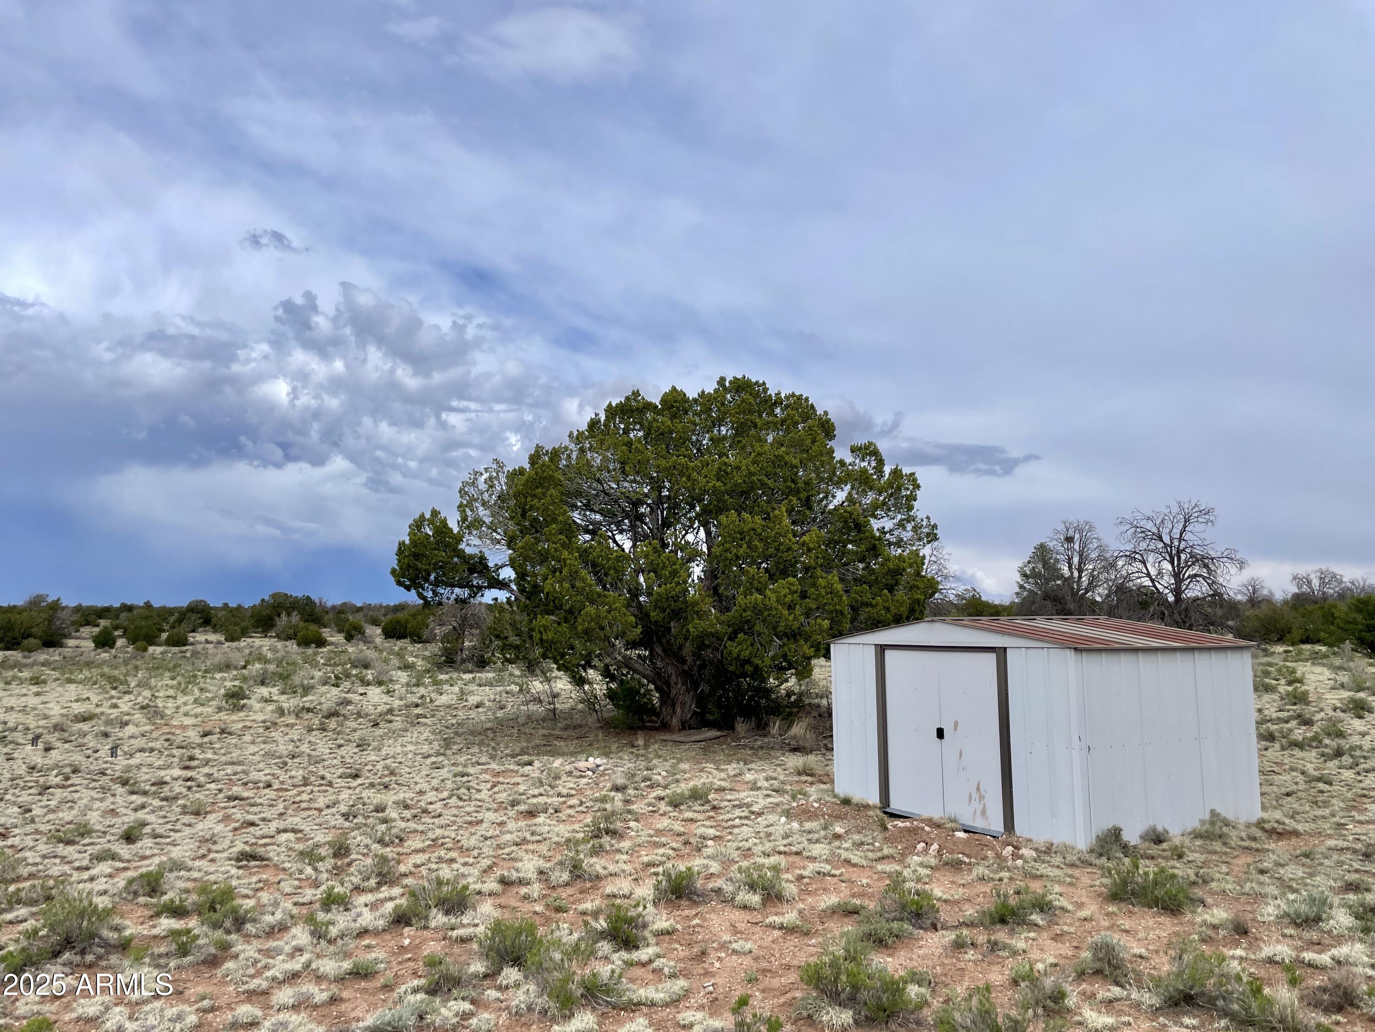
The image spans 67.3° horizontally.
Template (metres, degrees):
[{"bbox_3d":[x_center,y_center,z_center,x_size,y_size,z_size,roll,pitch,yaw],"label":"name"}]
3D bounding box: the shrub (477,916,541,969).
[{"bbox_3d":[-0.893,2.123,5.184,0.311,0.224,0.296,1,-6,-9],"label":"shrub"}]

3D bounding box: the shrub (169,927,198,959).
[{"bbox_3d":[-2.590,2.182,5.312,0.154,0.136,0.139,3,-7,-25],"label":"shrub"}]

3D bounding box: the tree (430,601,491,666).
[{"bbox_3d":[-8.360,4.348,38.000,2.162,2.411,1.946,1,-6,-12],"label":"tree"}]

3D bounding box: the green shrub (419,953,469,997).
[{"bbox_3d":[-1.112,2.092,4.750,0.216,0.161,0.188,1,-6,-13],"label":"green shrub"}]

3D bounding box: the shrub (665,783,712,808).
[{"bbox_3d":[0.010,2.601,9.638,0.442,0.196,0.331,0,-6,0],"label":"shrub"}]

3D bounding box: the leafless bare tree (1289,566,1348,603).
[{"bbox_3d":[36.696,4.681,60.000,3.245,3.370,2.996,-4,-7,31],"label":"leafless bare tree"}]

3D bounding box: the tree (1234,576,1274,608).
[{"bbox_3d":[48.238,7.597,88.000,2.970,5.034,2.821,-3,-7,28],"label":"tree"}]

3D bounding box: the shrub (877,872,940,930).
[{"bbox_3d":[1.254,2.171,5.869,0.359,0.272,0.323,-1,-6,12],"label":"shrub"}]

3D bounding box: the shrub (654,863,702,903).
[{"bbox_3d":[-0.057,2.272,6.426,0.307,0.202,0.261,0,-6,-1],"label":"shrub"}]

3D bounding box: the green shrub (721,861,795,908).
[{"bbox_3d":[0.434,2.249,6.348,0.455,0.228,0.387,0,-6,4],"label":"green shrub"}]

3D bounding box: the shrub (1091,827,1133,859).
[{"bbox_3d":[3.079,2.363,7.507,0.313,0.216,0.282,-2,-6,22],"label":"shrub"}]

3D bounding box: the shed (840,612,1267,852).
[{"bbox_3d":[3.248,1.852,9.843,2.374,1.791,3.135,4,-7,-30],"label":"shed"}]

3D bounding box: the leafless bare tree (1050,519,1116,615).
[{"bbox_3d":[21.435,3.349,56.000,3.318,6.407,3.152,-2,-7,21],"label":"leafless bare tree"}]

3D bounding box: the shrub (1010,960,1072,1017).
[{"bbox_3d":[1.544,2.056,4.526,0.262,0.212,0.236,-2,-6,18],"label":"shrub"}]

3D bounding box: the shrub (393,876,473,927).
[{"bbox_3d":[-1.462,2.204,5.960,0.458,0.236,0.366,1,-6,-13],"label":"shrub"}]

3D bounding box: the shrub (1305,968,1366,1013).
[{"bbox_3d":[2.850,2.079,4.556,0.264,0.168,0.225,-4,-7,31],"label":"shrub"}]

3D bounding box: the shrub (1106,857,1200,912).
[{"bbox_3d":[2.814,2.213,6.255,0.510,0.269,0.443,-3,-7,23],"label":"shrub"}]

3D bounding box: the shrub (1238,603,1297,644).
[{"bbox_3d":[31.483,5.796,56.000,2.843,2.213,2.559,-3,-7,29],"label":"shrub"}]

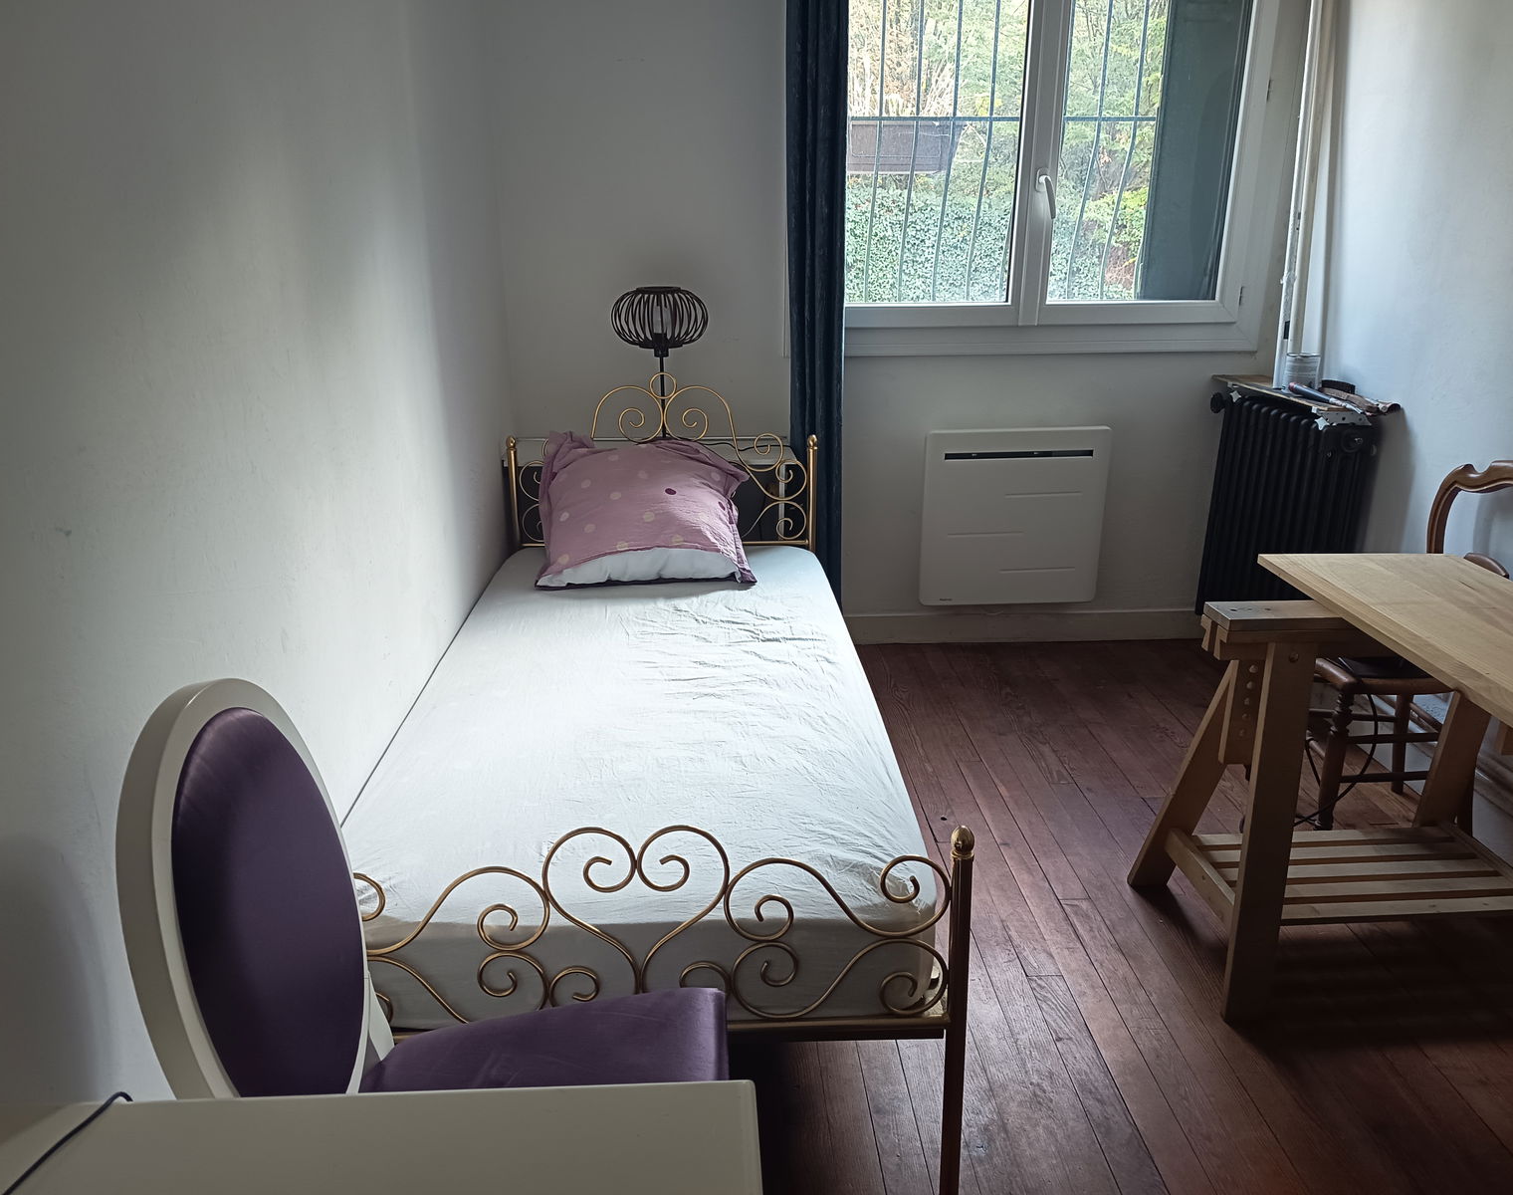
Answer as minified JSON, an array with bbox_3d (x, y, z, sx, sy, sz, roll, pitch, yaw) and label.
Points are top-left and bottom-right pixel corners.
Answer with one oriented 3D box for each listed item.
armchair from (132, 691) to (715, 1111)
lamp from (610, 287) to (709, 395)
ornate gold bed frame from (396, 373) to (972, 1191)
[{"bbox_3d":[-0.330,0.588,1.270,0.595,1.020,0.490,-2,20,-3],"label":"armchair"},{"bbox_3d":[-0.291,-0.690,3.376,0.287,0.493,0.287,-1,20,-2],"label":"lamp"},{"bbox_3d":[-0.218,0.166,2.439,0.922,1.025,1.979,-2,20,-3],"label":"ornate gold bed frame"}]

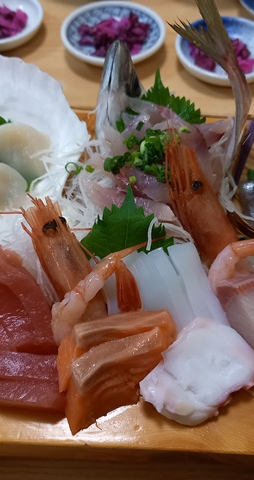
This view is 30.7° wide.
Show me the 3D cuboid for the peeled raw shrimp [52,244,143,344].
[{"bbox_3d":[-0.016,0.030,0.220,0.045,0.030,0.028,-28,62,-17],"label":"peeled raw shrimp"}]

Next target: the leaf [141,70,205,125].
[{"bbox_3d":[0.025,-0.076,0.280,0.050,0.054,0.013,-13,25,6],"label":"leaf"}]

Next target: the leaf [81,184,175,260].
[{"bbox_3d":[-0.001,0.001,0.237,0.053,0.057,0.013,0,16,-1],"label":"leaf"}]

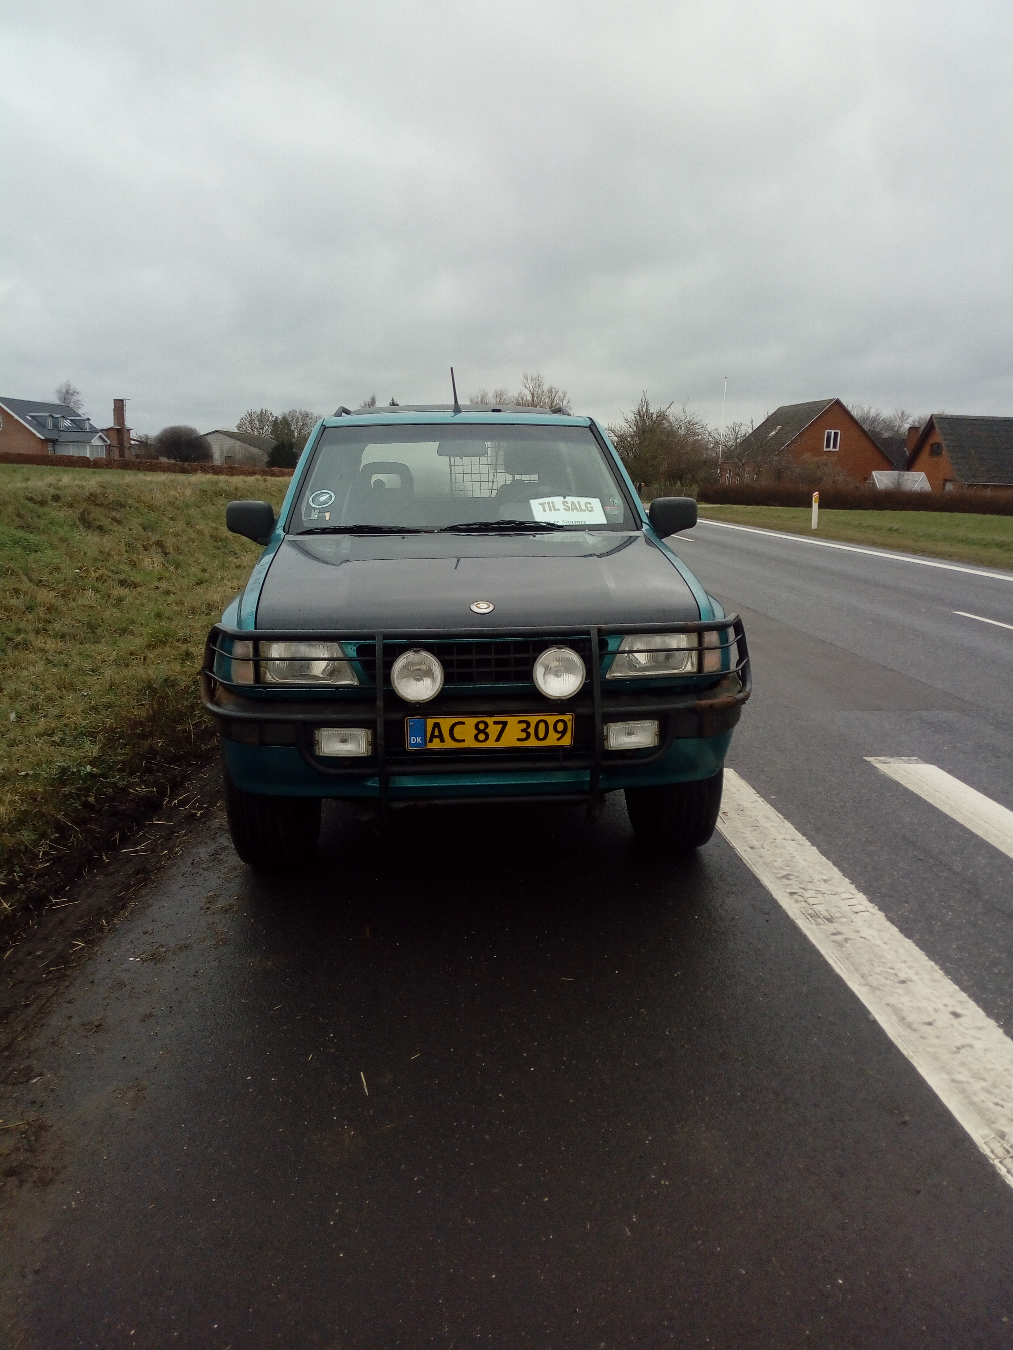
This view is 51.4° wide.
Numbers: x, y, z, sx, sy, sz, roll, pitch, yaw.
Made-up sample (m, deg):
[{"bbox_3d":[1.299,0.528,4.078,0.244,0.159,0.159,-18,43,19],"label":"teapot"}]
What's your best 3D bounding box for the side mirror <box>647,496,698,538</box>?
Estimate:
[{"bbox_3d":[0.723,-0.684,4.576,0.206,0.169,0.125,-1,12,-5],"label":"side mirror"}]

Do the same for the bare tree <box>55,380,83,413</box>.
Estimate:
[{"bbox_3d":[-53.971,-31.120,130.000,4.500,10.286,4.500,0,12,0],"label":"bare tree"}]

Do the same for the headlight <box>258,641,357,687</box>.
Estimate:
[{"bbox_3d":[-0.629,-0.037,3.350,0.318,0.138,0.140,-1,11,-5],"label":"headlight"}]

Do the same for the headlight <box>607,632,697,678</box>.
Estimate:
[{"bbox_3d":[0.479,-0.064,3.430,0.310,0.138,0.140,-1,11,-5],"label":"headlight"}]

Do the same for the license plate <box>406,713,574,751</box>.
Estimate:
[{"bbox_3d":[-0.049,0.175,3.210,0.515,0.122,0.015,-1,32,-5],"label":"license plate"}]

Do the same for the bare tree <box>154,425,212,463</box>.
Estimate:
[{"bbox_3d":[-27.629,-19.426,90.000,4.900,3.606,4.900,0,12,0],"label":"bare tree"}]

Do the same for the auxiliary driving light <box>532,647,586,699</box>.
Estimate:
[{"bbox_3d":[0.166,-0.006,3.279,0.164,0.168,0.085,-1,12,-5],"label":"auxiliary driving light"}]

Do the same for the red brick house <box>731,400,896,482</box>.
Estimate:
[{"bbox_3d":[19.896,-14.991,70.746,8.300,6.400,8.600,0,11,-10],"label":"red brick house"}]

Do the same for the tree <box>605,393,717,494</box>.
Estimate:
[{"bbox_3d":[9.098,-13.414,62.000,6.300,6.300,6.000,2,10,0],"label":"tree"}]

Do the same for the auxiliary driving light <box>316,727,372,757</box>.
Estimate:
[{"bbox_3d":[-0.495,0.206,3.210,0.172,0.092,0.080,-1,11,-5],"label":"auxiliary driving light"}]

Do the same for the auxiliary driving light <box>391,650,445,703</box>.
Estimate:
[{"bbox_3d":[-0.270,0.001,3.220,0.161,0.162,0.095,-1,11,-5],"label":"auxiliary driving light"}]

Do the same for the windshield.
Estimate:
[{"bbox_3d":[-0.203,-0.910,4.689,1.490,0.110,0.680,-1,55,-5],"label":"windshield"}]

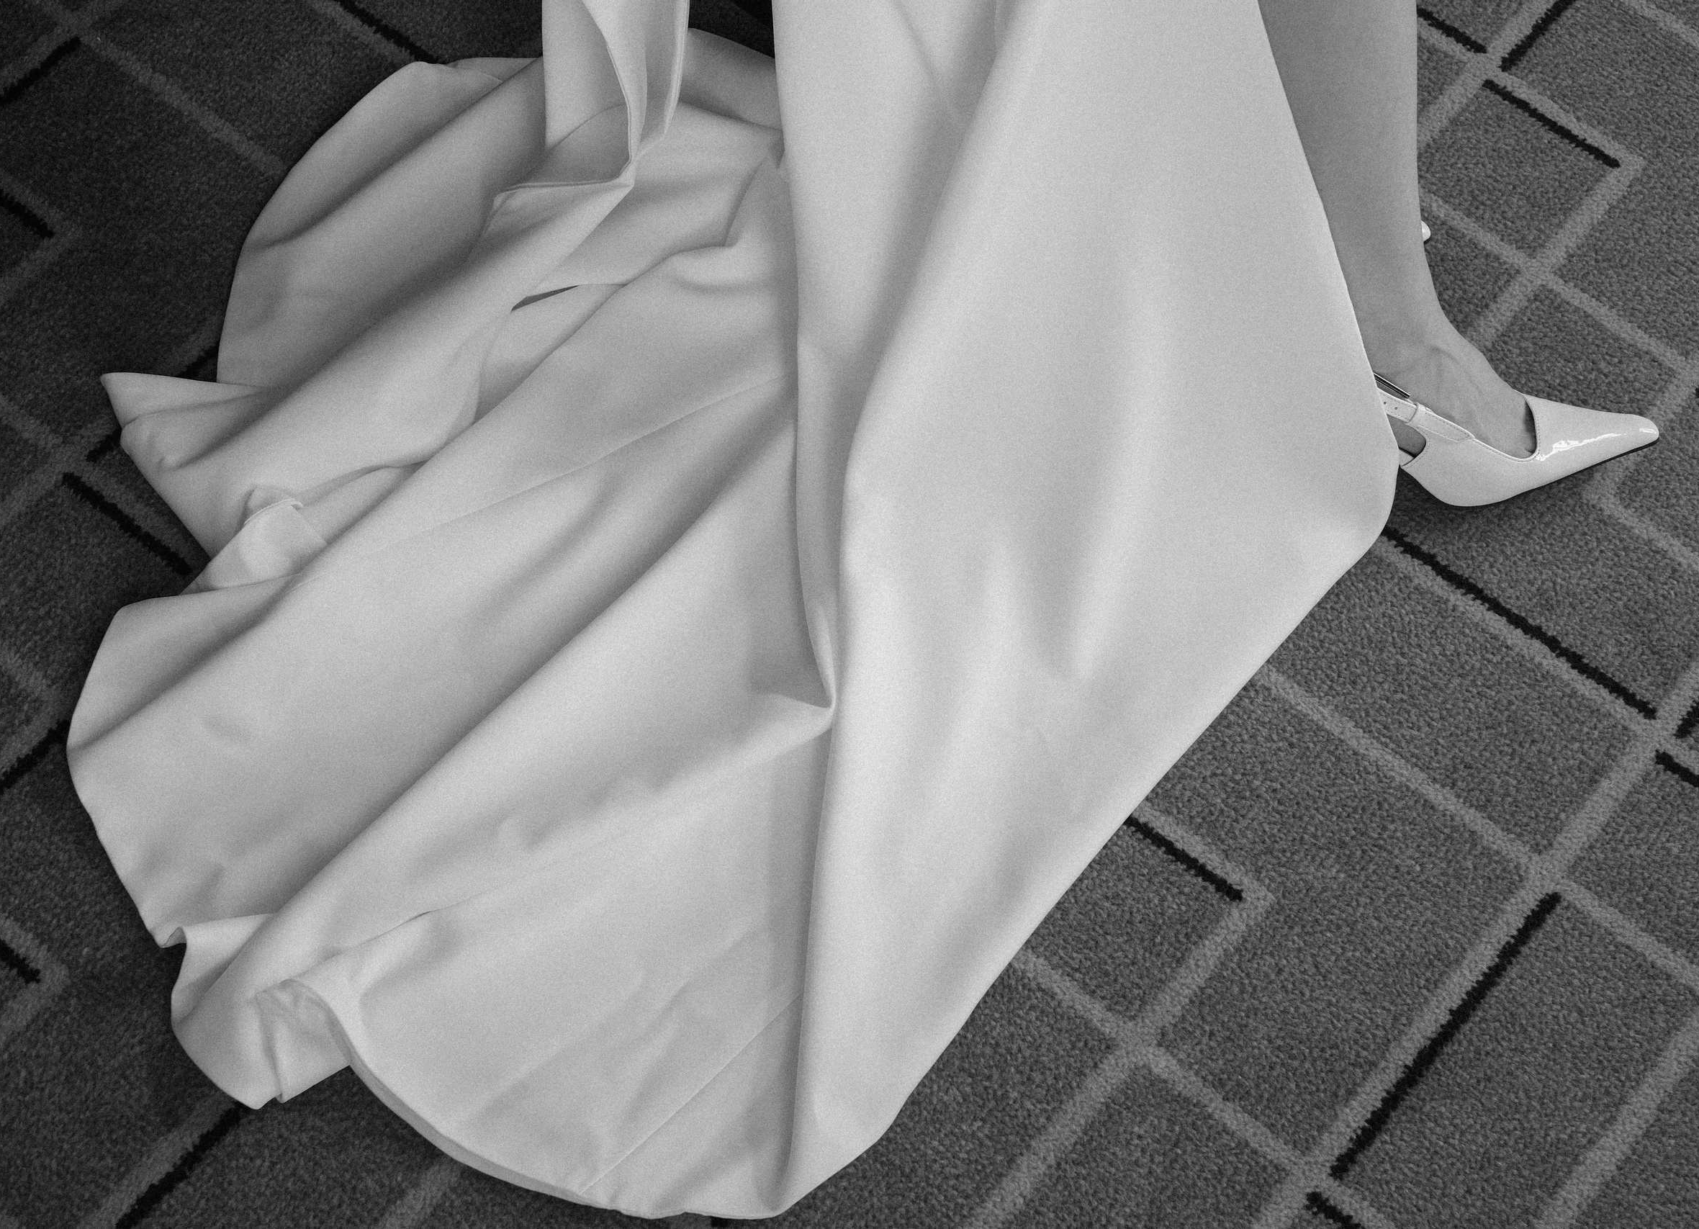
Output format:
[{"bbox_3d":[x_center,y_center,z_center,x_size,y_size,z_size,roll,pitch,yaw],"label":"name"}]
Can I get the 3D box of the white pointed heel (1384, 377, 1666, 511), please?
[{"bbox_3d":[0.387,-0.131,1.657,0.245,0.130,0.082,-4,62,-2],"label":"white pointed heel"}]

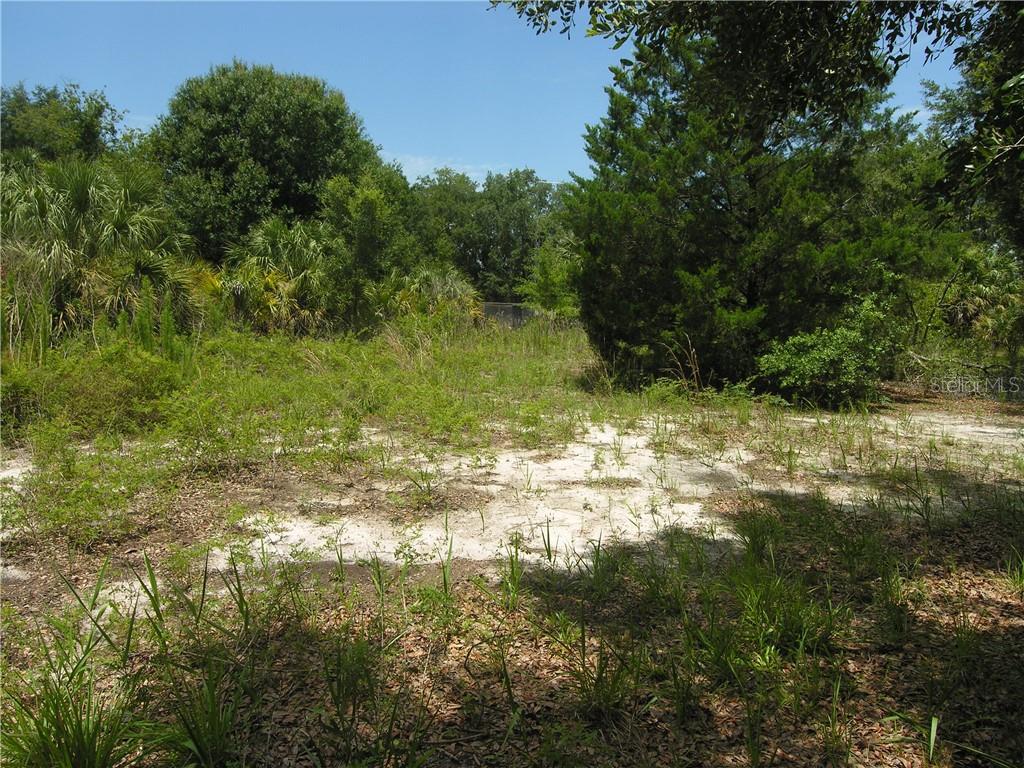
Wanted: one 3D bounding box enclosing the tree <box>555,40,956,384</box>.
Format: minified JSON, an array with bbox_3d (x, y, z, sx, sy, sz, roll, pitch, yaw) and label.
[{"bbox_3d":[4.718,-3.151,13.214,7.410,6.230,5.800,0,7,0],"label":"tree"}]

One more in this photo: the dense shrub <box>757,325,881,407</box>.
[{"bbox_3d":[4.681,-0.315,10.842,1.890,1.180,1.600,0,7,0],"label":"dense shrub"}]

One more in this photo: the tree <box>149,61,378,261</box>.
[{"bbox_3d":[-10.800,-7.950,31.000,9.600,11.800,8.800,0,7,0],"label":"tree"}]

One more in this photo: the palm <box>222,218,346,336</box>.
[{"bbox_3d":[-6.819,-3.099,21.281,3.600,3.760,3.400,0,7,0],"label":"palm"}]

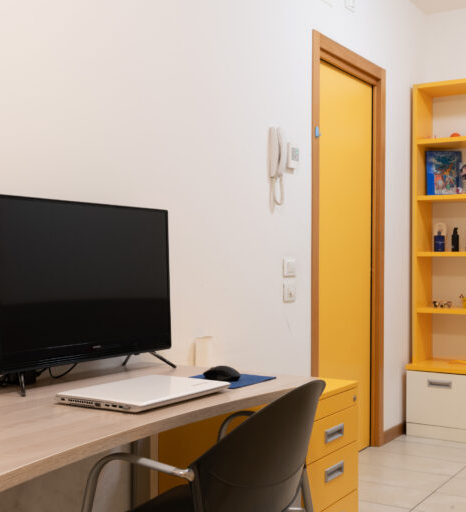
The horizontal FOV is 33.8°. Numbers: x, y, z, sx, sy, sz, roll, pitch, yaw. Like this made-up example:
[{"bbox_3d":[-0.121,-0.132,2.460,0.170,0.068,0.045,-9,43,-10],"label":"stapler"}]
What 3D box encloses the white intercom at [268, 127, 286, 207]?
[{"bbox_3d":[0.191,-0.388,3.344,0.055,0.345,0.080,0,0,32],"label":"white intercom"}]

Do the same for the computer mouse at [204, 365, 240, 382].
[{"bbox_3d":[-0.028,0.336,2.222,0.108,0.038,0.065,0,0,38],"label":"computer mouse"}]

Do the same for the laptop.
[{"bbox_3d":[-0.210,0.343,1.929,0.262,0.023,0.373,0,0,32],"label":"laptop"}]

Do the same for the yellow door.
[{"bbox_3d":[0.573,0.051,4.114,0.045,2.095,0.790,0,0,32],"label":"yellow door"}]

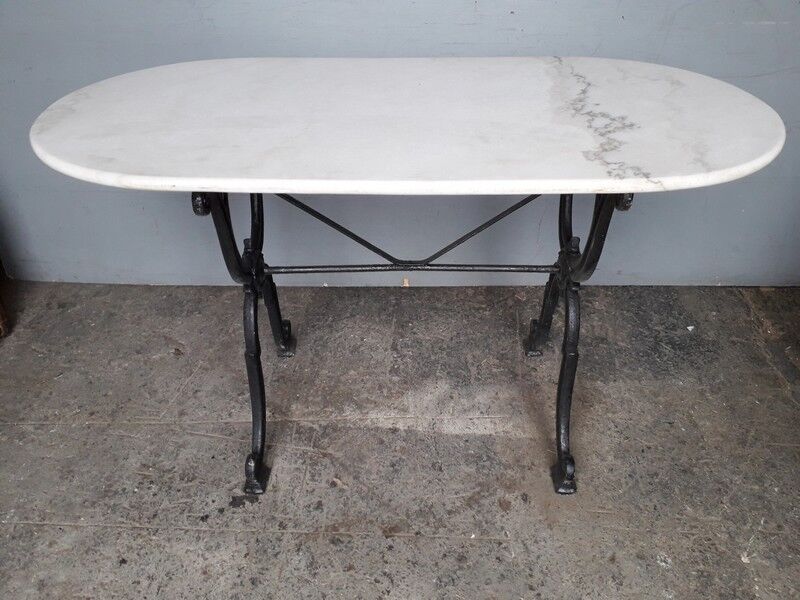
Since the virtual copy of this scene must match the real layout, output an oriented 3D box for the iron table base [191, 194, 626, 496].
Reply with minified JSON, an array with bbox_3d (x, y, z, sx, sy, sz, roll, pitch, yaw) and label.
[{"bbox_3d":[0.022,-0.031,1.268,0.690,0.699,0.484,0,35,0],"label":"iron table base"}]

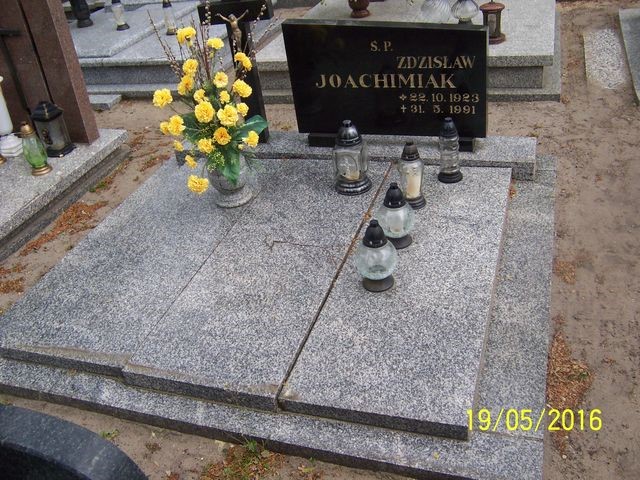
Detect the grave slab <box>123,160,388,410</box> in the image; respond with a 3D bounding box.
[{"bbox_3d":[-0.139,0.045,2.384,0.520,0.055,1.434,6,37,19],"label":"grave slab"}]

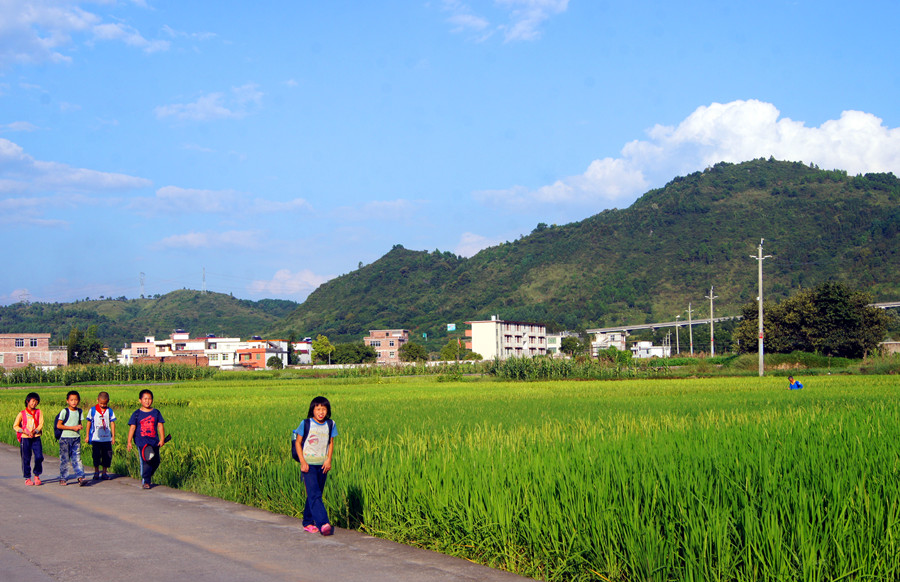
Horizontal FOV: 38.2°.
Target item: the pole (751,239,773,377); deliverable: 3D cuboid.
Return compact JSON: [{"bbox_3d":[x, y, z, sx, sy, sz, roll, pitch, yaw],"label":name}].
[{"bbox_3d":[21.109,1.132,88.000,1.500,9.400,0.350,-1,-3,9],"label":"pole"}]

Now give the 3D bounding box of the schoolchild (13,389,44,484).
[{"bbox_3d":[-5.579,1.963,17.200,0.380,1.230,0.330,2,-4,-33],"label":"schoolchild"}]

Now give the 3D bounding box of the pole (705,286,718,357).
[{"bbox_3d":[31.474,3.964,156.000,1.500,9.100,0.350,-1,-3,9],"label":"pole"}]

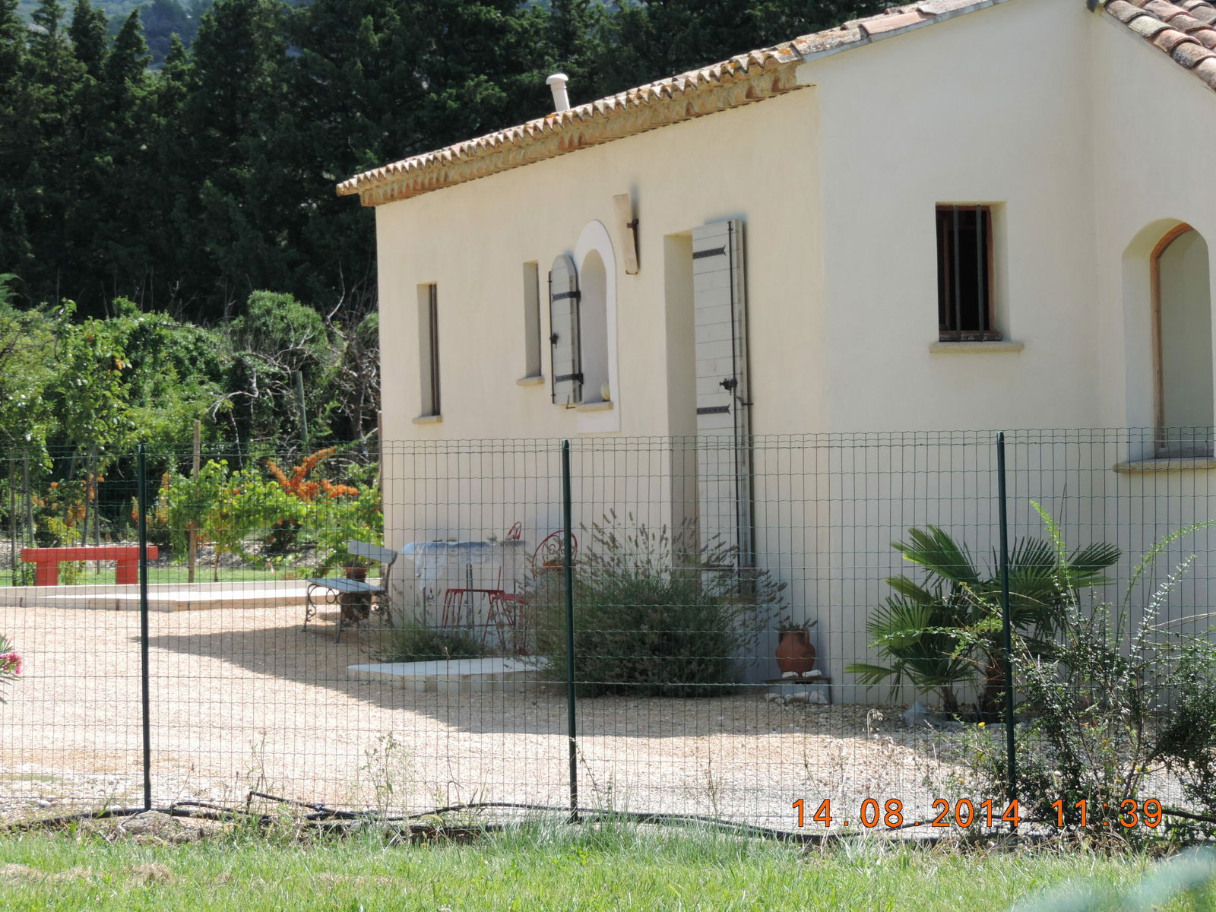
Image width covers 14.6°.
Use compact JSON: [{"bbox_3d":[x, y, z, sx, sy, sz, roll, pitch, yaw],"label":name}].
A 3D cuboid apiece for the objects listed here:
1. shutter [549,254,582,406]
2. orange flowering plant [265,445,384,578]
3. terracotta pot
[{"bbox_3d":[-0.288,-0.828,31.188,0.040,0.981,0.460,-1,0,-16],"label":"shutter"},{"bbox_3d":[-3.104,0.620,52.000,1.250,1.420,1.150,-2,0,0],"label":"orange flowering plant"},{"bbox_3d":[1.039,1.086,26.200,0.220,0.265,0.220,-2,0,0],"label":"terracotta pot"}]

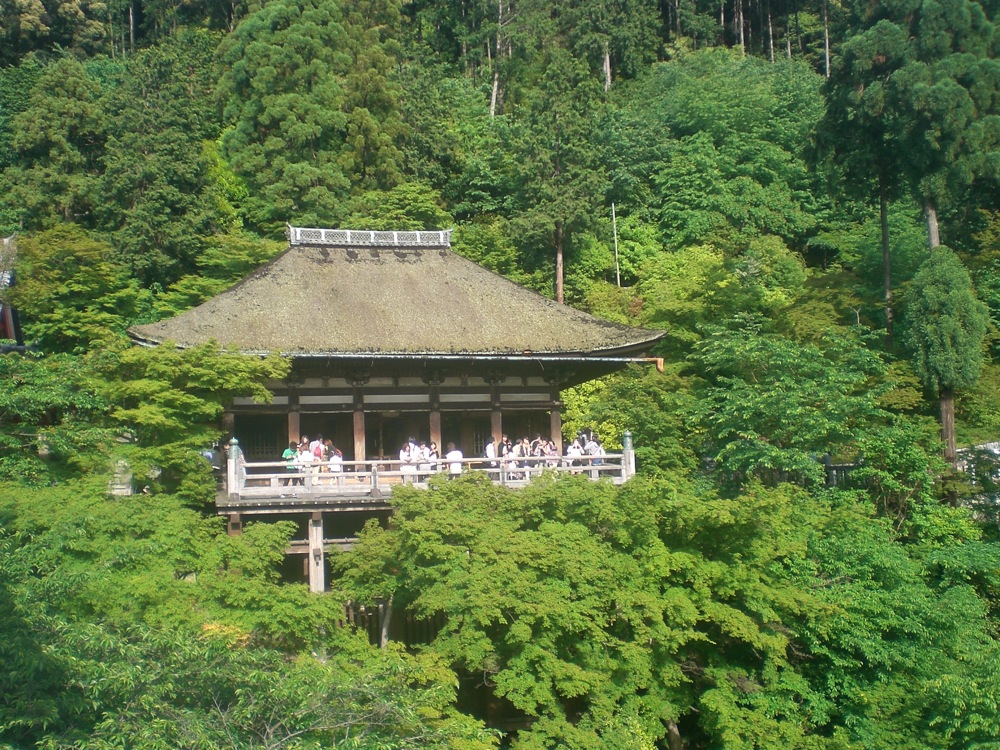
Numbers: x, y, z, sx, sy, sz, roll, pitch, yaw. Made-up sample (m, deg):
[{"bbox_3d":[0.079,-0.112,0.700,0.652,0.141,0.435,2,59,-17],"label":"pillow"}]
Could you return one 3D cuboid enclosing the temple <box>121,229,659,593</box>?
[{"bbox_3d":[-3.899,0.988,38.455,16.119,12.657,13.600,0,-3,-12],"label":"temple"}]

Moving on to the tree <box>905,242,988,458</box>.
[{"bbox_3d":[15.218,-0.307,37.500,2.938,8.164,2.900,-2,-3,22],"label":"tree"}]

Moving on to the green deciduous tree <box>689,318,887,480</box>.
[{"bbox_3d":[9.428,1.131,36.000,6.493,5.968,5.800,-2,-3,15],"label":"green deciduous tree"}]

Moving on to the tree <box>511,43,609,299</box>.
[{"bbox_3d":[2.873,-9.438,53.000,4.731,12.842,4.700,-1,-3,3],"label":"tree"}]

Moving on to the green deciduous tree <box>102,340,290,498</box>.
[{"bbox_3d":[-8.347,1.303,29.800,5.212,4.479,4.700,0,-3,-16],"label":"green deciduous tree"}]

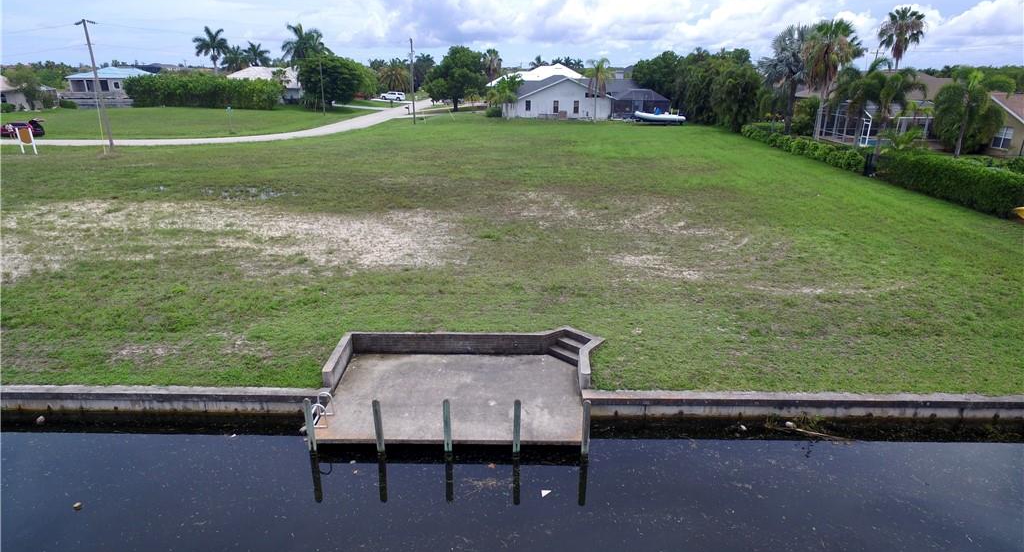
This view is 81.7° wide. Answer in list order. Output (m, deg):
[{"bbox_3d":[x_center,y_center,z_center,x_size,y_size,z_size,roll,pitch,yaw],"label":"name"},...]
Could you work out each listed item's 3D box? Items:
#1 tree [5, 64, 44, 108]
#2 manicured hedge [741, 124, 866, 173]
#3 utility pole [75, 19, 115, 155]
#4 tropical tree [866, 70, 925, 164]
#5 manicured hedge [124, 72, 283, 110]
[{"bbox_3d":[-83.850,-32.550,101.960,6.850,7.670,6.850,0,19,0],"label":"tree"},{"bbox_3d":[24.284,-11.626,50.677,1.400,1.350,25.529,2,19,4],"label":"manicured hedge"},{"bbox_3d":[-32.748,-14.944,46.930,2.100,10.000,0.400,13,23,33],"label":"utility pole"},{"bbox_3d":[24.780,-10.484,39.245,3.980,6.679,3.781,0,19,0],"label":"tropical tree"},{"bbox_3d":[-55.038,-32.445,104.433,26.500,5.500,3.000,3,19,9],"label":"manicured hedge"}]

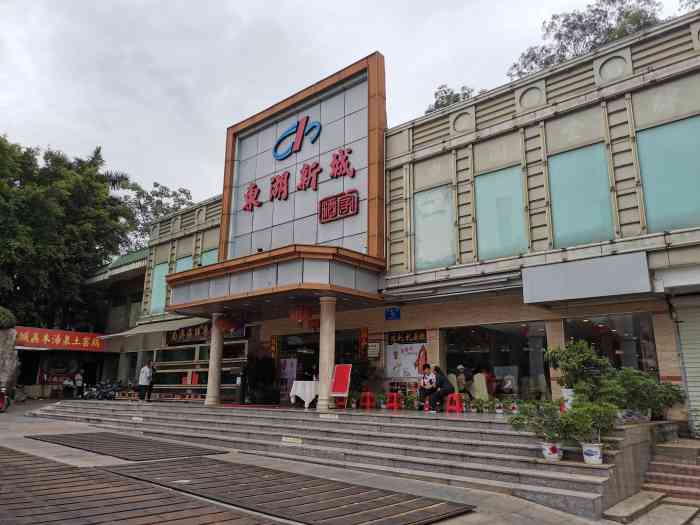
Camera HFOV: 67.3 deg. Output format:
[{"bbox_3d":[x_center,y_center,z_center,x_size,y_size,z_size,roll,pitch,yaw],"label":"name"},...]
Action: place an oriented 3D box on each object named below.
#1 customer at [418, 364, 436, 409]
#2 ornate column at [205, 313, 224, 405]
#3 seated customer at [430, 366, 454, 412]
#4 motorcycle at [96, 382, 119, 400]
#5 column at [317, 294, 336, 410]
[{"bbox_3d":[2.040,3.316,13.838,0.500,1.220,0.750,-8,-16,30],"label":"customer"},{"bbox_3d":[-4.495,3.190,17.379,0.480,2.980,0.480,-11,-18,40],"label":"ornate column"},{"bbox_3d":[2.375,3.281,13.588,0.480,1.170,0.700,-11,-18,40],"label":"seated customer"},{"bbox_3d":[-12.056,6.309,26.277,0.750,1.050,1.800,3,-14,-12],"label":"motorcycle"},{"bbox_3d":[-0.597,2.382,13.912,0.450,2.980,0.450,1,-14,0],"label":"column"}]

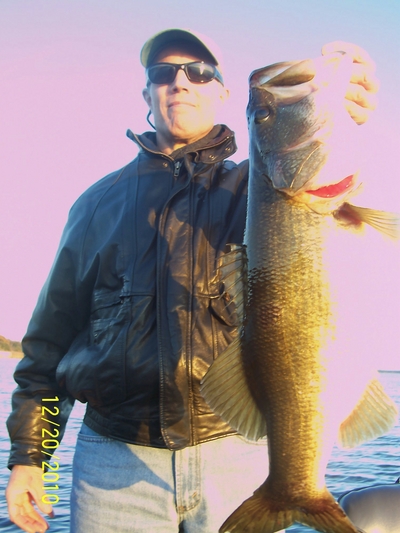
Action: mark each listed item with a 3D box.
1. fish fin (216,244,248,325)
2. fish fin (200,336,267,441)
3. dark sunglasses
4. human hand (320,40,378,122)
[{"bbox_3d":[0.048,0.027,0.850,0.046,0.117,0.016,3,-10,0],"label":"fish fin"},{"bbox_3d":[0.049,0.178,0.830,0.092,0.145,0.020,3,-10,0],"label":"fish fin"},{"bbox_3d":[-0.024,-0.385,1.190,0.142,0.045,0.130,-2,-1,10],"label":"dark sunglasses"},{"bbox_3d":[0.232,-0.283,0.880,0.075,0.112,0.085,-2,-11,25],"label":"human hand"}]

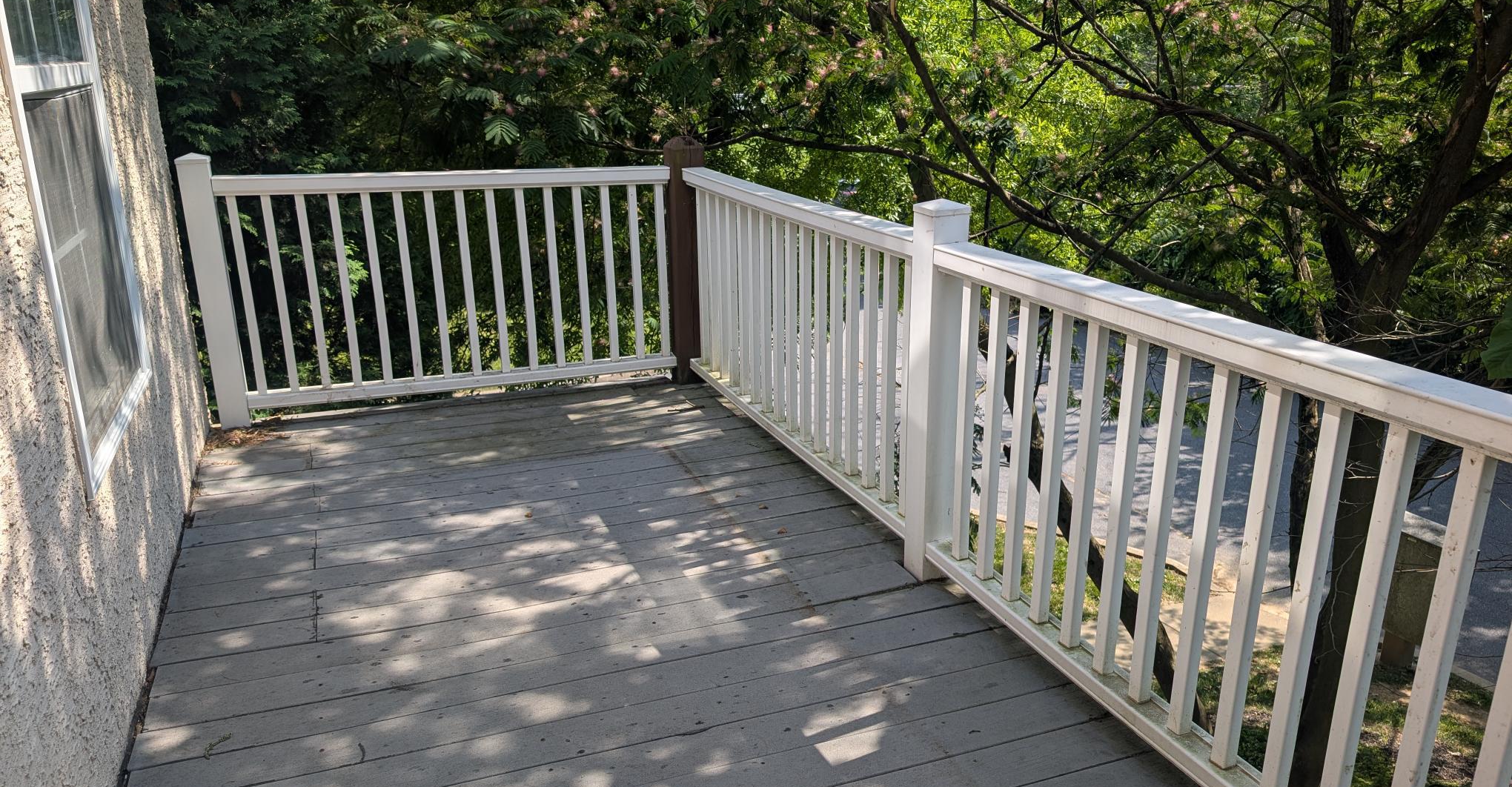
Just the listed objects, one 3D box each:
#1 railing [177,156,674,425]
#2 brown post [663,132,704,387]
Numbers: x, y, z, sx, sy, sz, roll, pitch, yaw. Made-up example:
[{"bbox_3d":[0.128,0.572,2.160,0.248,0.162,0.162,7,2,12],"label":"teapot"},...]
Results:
[{"bbox_3d":[-1.287,-0.487,4.423,1.900,1.088,0.115,-6,18,-18],"label":"railing"},{"bbox_3d":[-0.311,-0.582,4.684,0.136,1.095,0.136,-7,19,-20],"label":"brown post"}]

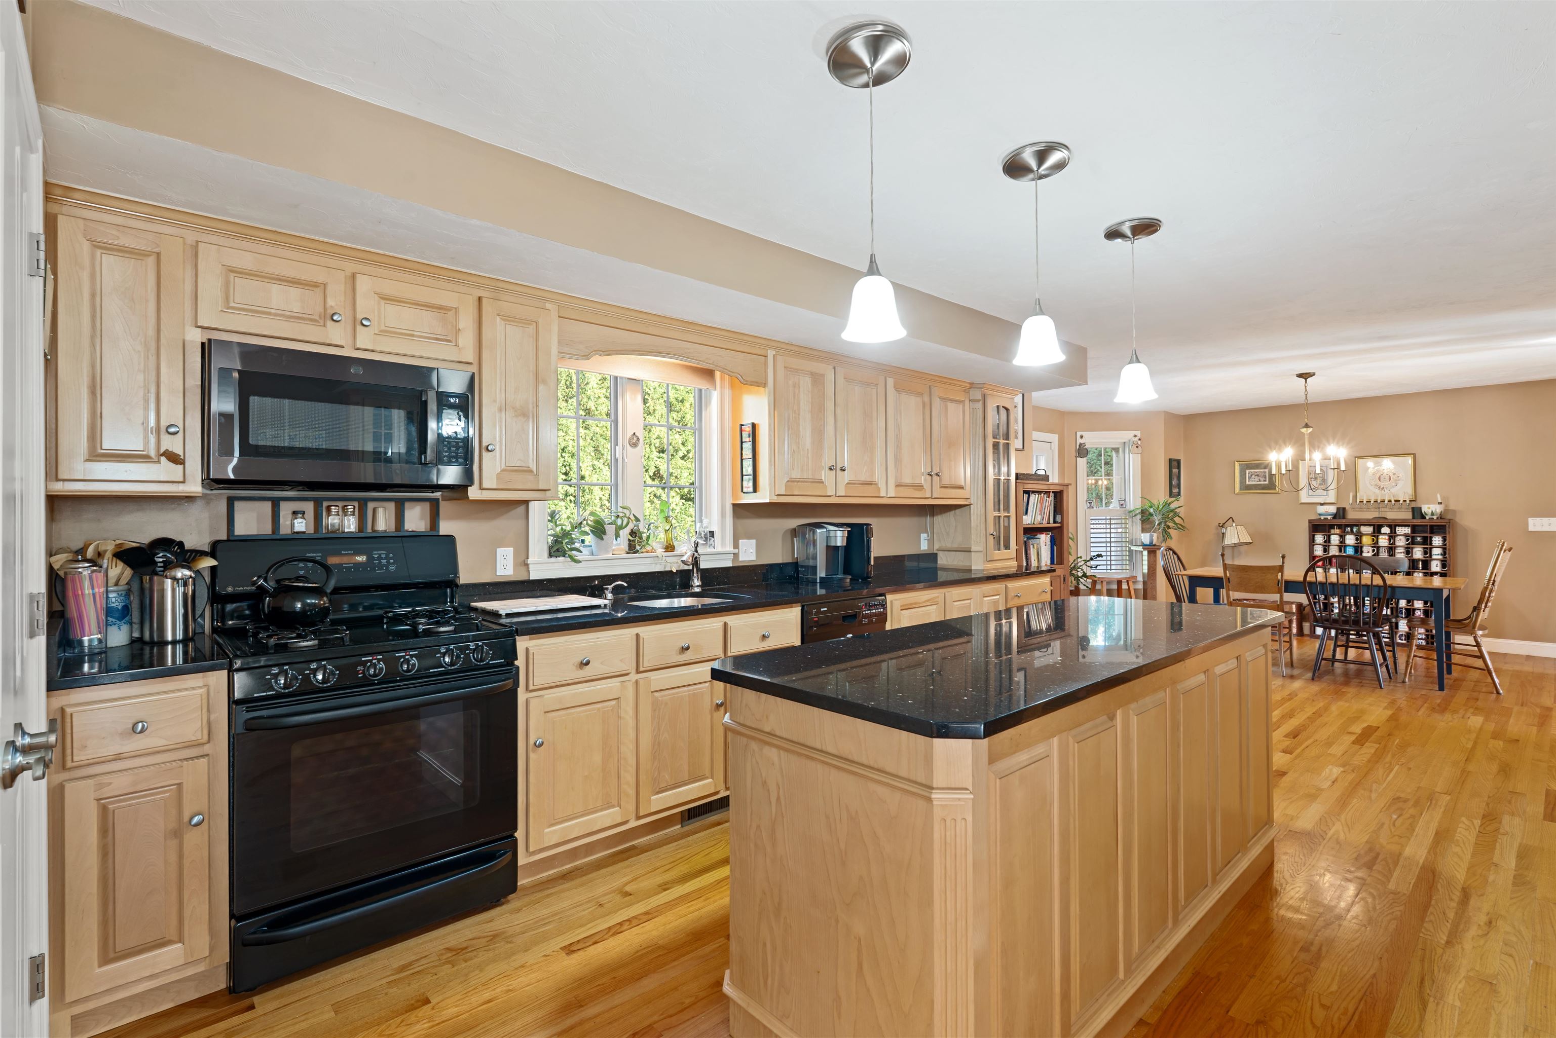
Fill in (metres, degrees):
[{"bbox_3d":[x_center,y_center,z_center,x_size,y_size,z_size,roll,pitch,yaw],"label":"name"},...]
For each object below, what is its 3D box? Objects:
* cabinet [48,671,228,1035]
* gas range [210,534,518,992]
[{"bbox_3d":[-1.763,0.828,2.021,0.338,0.882,0.636,-1,1,-43],"label":"cabinet"},{"bbox_3d":[-1.366,0.680,2.429,0.762,1.217,0.710,-1,1,-43],"label":"gas range"}]

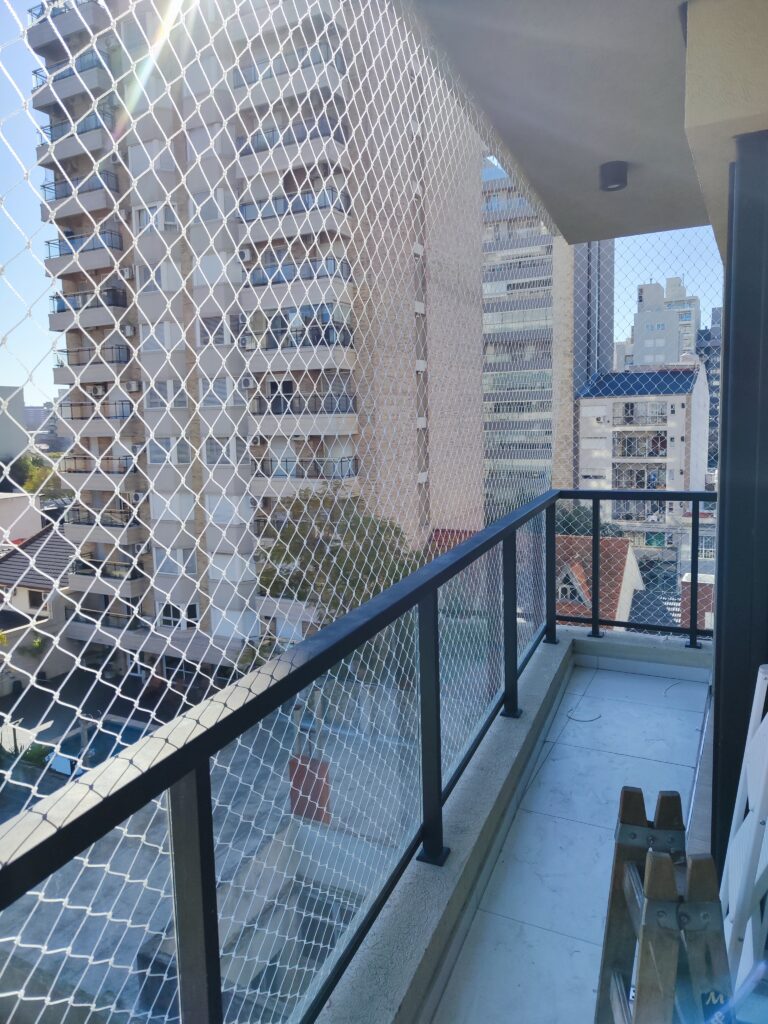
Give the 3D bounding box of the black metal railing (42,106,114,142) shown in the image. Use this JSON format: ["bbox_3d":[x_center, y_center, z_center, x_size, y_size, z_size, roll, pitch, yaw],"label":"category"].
[{"bbox_3d":[-15.556,-19.185,36.060,4.350,0.880,0.880,2,8,26],"label":"black metal railing"}]

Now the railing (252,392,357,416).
[{"bbox_3d":[-3.709,-4.907,32.267,4.850,0.880,1.150,2,8,26],"label":"railing"}]

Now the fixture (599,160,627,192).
[{"bbox_3d":[0.962,-1.401,2.969,0.108,0.090,0.108,2,8,27],"label":"fixture"}]

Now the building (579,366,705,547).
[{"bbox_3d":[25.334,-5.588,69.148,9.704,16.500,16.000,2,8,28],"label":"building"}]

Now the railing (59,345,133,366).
[{"bbox_3d":[-15.294,-8.067,37.389,4.350,0.880,0.880,2,8,26],"label":"railing"}]

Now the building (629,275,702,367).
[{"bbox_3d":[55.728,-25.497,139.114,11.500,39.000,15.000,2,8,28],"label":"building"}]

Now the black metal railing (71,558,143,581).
[{"bbox_3d":[-15.055,3.050,38.729,4.400,0.880,0.880,2,8,26],"label":"black metal railing"}]

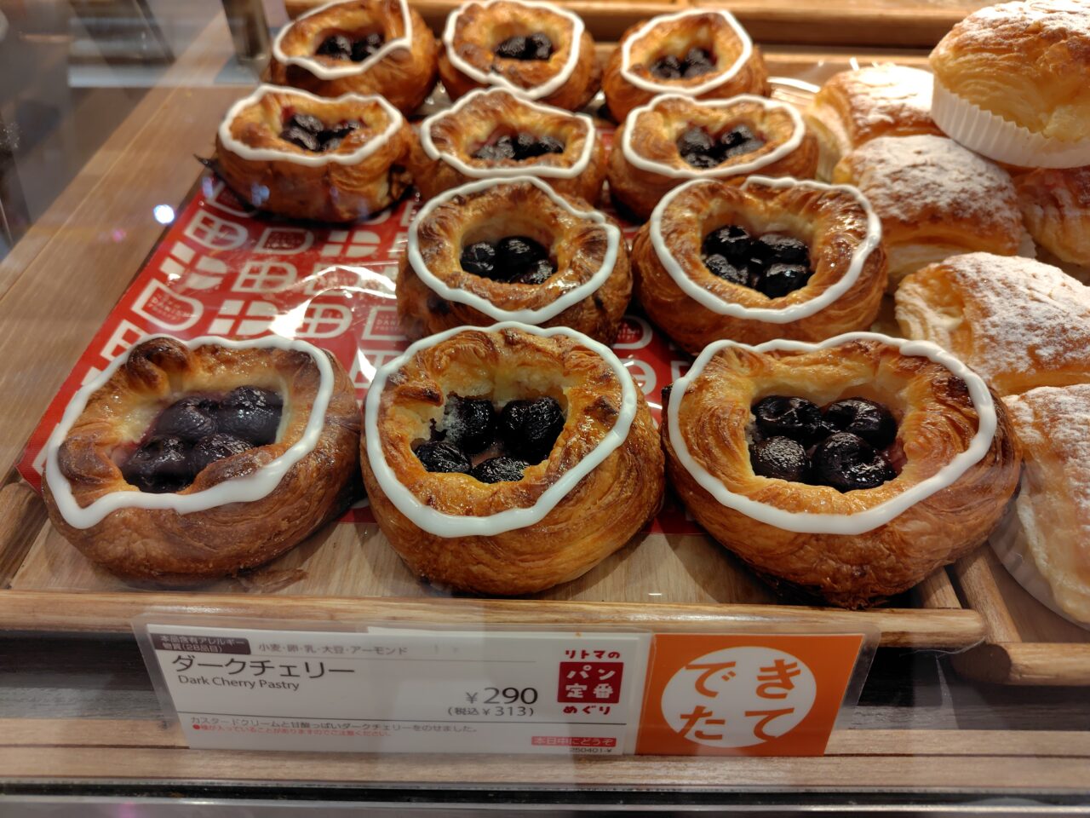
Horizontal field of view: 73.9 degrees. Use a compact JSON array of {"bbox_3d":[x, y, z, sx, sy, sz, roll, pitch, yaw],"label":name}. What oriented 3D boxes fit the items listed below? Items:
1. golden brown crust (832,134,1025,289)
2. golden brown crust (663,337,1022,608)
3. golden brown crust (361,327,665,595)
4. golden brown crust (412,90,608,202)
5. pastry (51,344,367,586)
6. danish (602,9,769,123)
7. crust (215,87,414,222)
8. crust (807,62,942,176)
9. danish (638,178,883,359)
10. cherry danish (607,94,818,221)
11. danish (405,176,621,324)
[{"bbox_3d":[0.165,-0.085,0.312,0.077,0.045,0.076,2,50,1],"label":"golden brown crust"},{"bbox_3d":[0.093,0.015,0.233,0.108,0.037,0.098,2,50,1],"label":"golden brown crust"},{"bbox_3d":[-0.010,0.013,0.234,0.097,0.037,0.096,2,50,1],"label":"golden brown crust"},{"bbox_3d":[-0.015,-0.118,0.343,0.093,0.037,0.085,2,50,1],"label":"golden brown crust"},{"bbox_3d":[-0.107,0.013,0.231,0.094,0.037,0.089,2,50,1],"label":"pastry"},{"bbox_3d":[0.078,-0.192,0.406,0.091,0.037,0.083,2,50,1],"label":"danish"},{"bbox_3d":[-0.109,-0.123,0.345,0.092,0.037,0.079,2,50,1],"label":"crust"},{"bbox_3d":[0.168,-0.140,0.359,0.078,0.044,0.073,2,50,1],"label":"crust"},{"bbox_3d":[0.086,-0.061,0.296,0.100,0.037,0.090,2,50,1],"label":"danish"},{"bbox_3d":[0.080,-0.120,0.346,0.098,0.037,0.077,2,50,1],"label":"cherry danish"},{"bbox_3d":[-0.012,-0.063,0.297,0.096,0.037,0.086,2,50,1],"label":"danish"}]

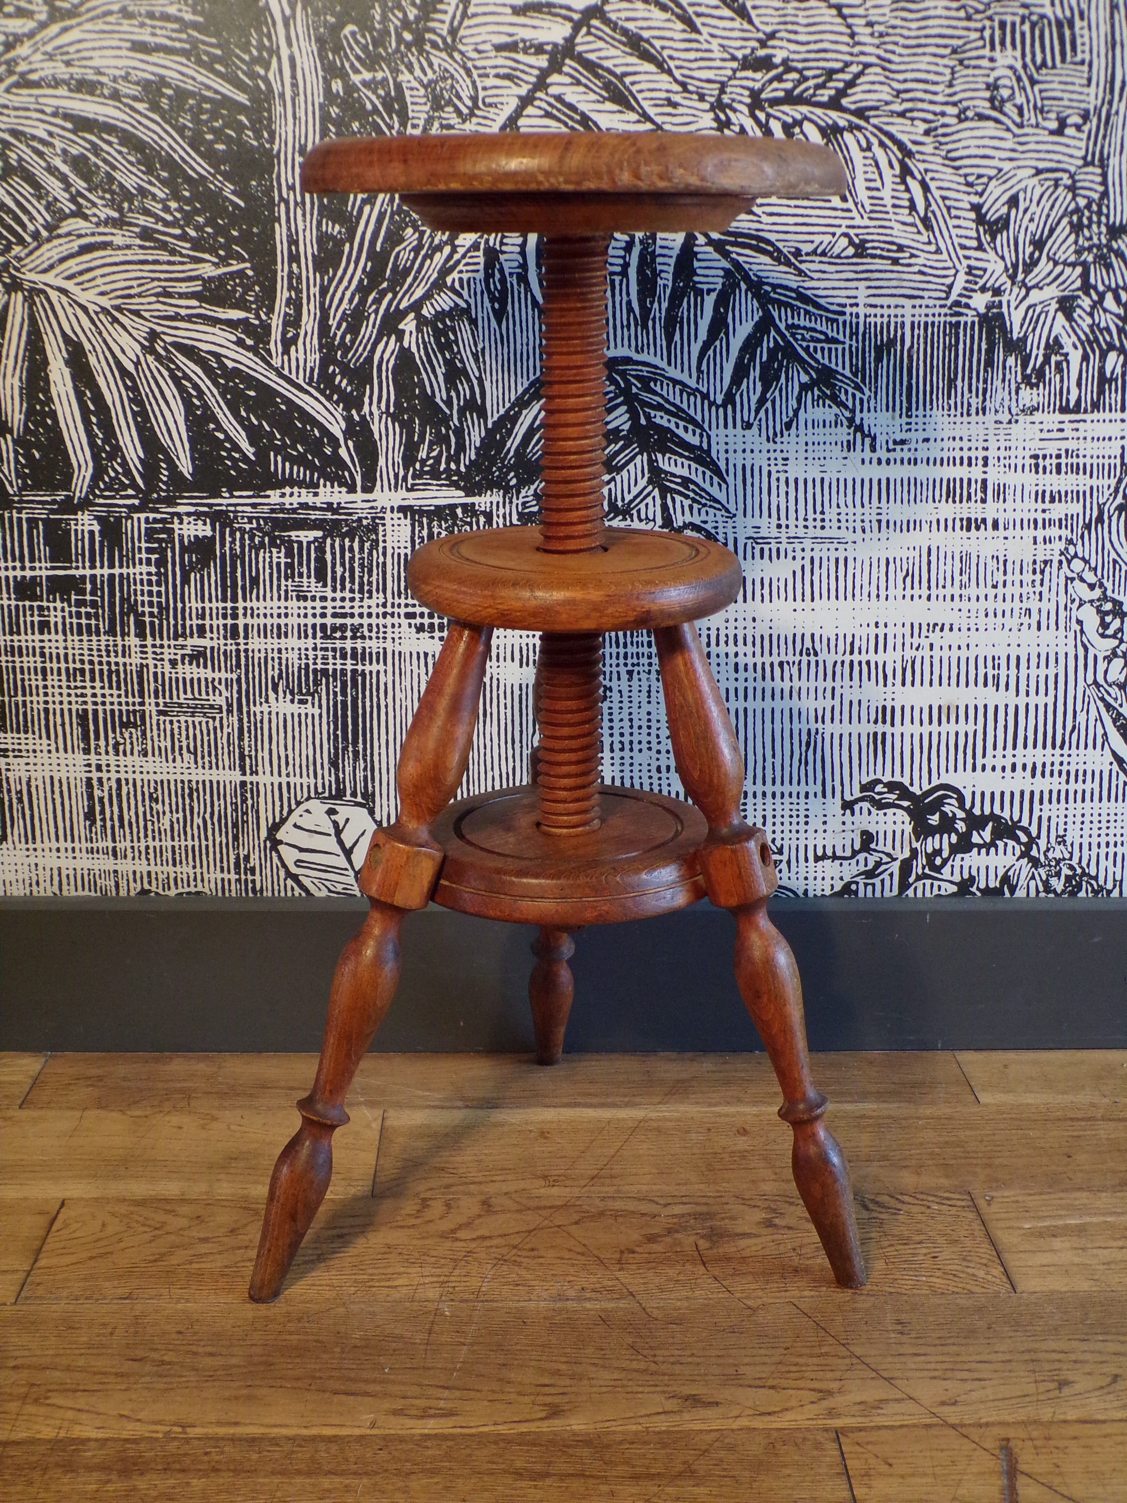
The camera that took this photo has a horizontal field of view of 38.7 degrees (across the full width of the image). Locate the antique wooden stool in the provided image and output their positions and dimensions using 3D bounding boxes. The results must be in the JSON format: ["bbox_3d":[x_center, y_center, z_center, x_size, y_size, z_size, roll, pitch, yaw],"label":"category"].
[{"bbox_3d":[0.002,-0.027,1.055,0.393,0.684,0.381,0,17,-3],"label":"antique wooden stool"}]

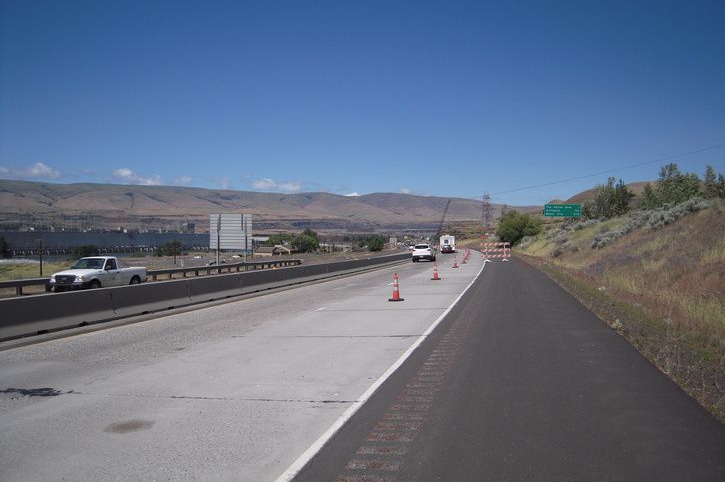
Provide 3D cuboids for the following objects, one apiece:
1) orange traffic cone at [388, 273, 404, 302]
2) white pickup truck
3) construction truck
[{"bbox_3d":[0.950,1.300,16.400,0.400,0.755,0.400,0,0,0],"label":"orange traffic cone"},{"bbox_3d":[-12.250,1.540,27.700,1.800,1.680,4.850,0,0,13],"label":"white pickup truck"},{"bbox_3d":[14.950,0.580,103.400,2.400,3.100,7.000,0,0,10],"label":"construction truck"}]

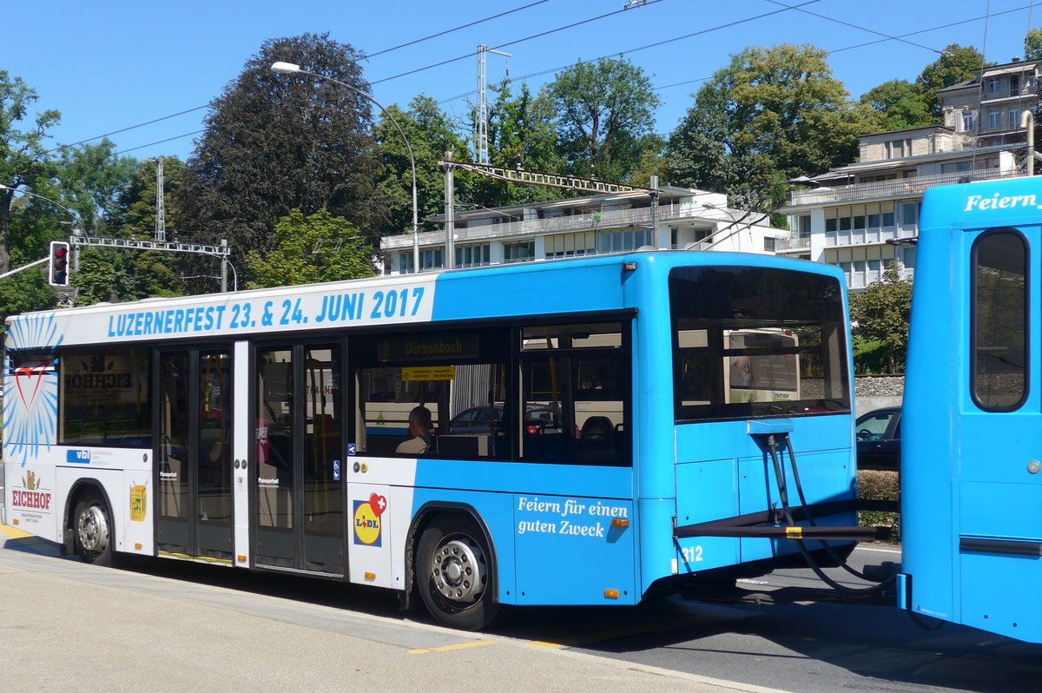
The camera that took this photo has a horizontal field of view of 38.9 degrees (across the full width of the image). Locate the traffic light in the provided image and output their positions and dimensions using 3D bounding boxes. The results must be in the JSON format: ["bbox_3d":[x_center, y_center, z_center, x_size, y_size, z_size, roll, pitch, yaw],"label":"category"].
[{"bbox_3d":[-11.567,-2.080,37.000,0.520,1.130,0.350,1,-2,-44],"label":"traffic light"}]

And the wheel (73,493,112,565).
[{"bbox_3d":[-4.359,1.912,15.557,0.290,0.940,0.940,1,-2,-44],"label":"wheel"}]

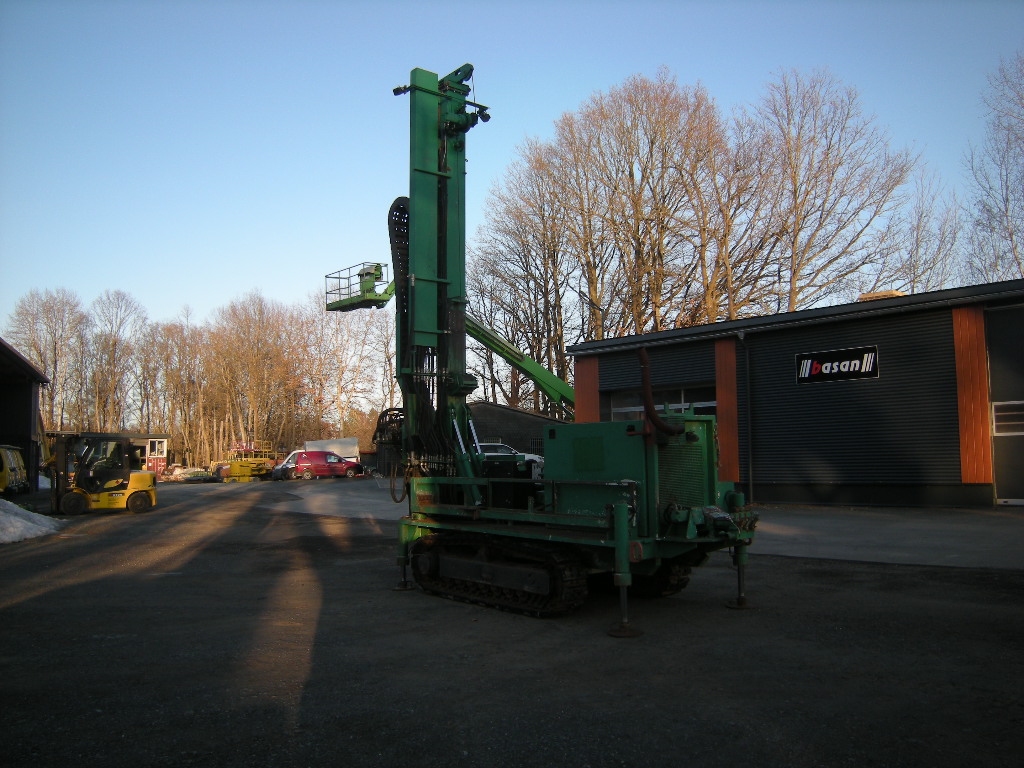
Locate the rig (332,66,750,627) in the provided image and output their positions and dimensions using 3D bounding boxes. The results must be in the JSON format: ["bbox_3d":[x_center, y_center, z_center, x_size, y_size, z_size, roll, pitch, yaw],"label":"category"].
[{"bbox_3d":[0.224,-1.039,10.345,2.280,7.150,5.150,5,-7,-41],"label":"rig"}]

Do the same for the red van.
[{"bbox_3d":[-11.600,5.220,52.500,4.350,1.840,1.820,2,-6,-17],"label":"red van"}]

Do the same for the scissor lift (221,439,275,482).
[{"bbox_3d":[-15.450,4.500,48.300,3.000,2.500,1.700,2,-6,-18],"label":"scissor lift"}]

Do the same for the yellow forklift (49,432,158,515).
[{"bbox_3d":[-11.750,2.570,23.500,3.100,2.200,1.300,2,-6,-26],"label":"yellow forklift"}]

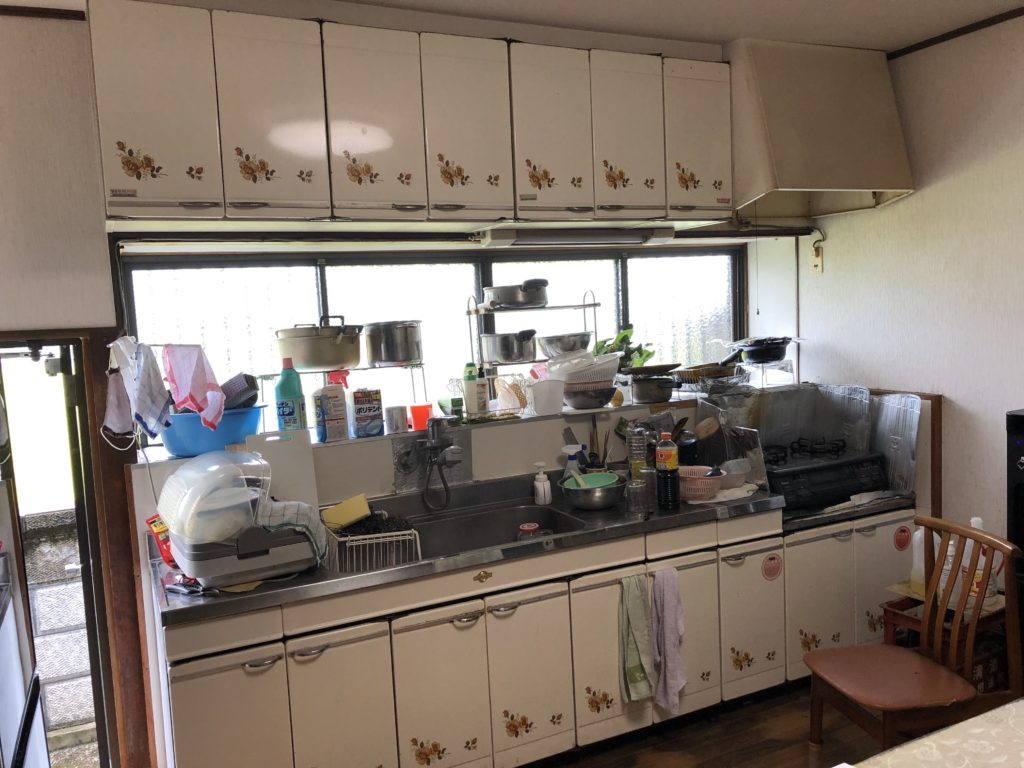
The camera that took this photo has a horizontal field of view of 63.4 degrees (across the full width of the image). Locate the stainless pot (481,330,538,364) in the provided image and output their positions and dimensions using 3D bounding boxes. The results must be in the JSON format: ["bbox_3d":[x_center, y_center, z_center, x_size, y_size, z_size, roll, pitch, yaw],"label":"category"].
[{"bbox_3d":[0.011,-0.138,3.111,0.207,0.135,0.325,-5,6,-25],"label":"stainless pot"}]

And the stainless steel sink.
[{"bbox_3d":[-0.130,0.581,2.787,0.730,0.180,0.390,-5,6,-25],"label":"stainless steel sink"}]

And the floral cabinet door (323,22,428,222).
[{"bbox_3d":[-0.411,-0.780,2.493,0.297,0.561,0.030,-5,6,-25],"label":"floral cabinet door"}]

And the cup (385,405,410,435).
[{"bbox_3d":[-0.413,0.126,2.969,0.079,0.094,0.079,-3,5,0],"label":"cup"}]

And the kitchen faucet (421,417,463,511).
[{"bbox_3d":[-0.250,0.275,2.896,0.135,0.320,0.190,-5,6,-25],"label":"kitchen faucet"}]

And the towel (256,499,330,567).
[{"bbox_3d":[-0.685,0.458,2.551,0.180,0.133,0.310,-5,6,-25],"label":"towel"}]

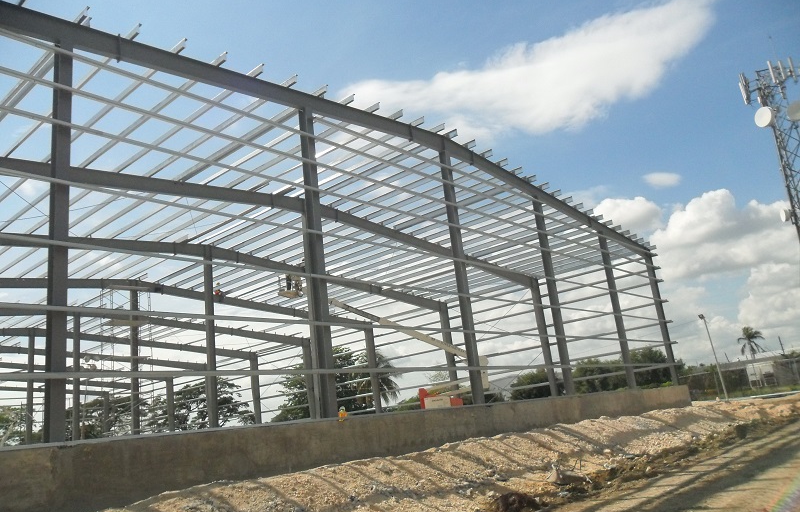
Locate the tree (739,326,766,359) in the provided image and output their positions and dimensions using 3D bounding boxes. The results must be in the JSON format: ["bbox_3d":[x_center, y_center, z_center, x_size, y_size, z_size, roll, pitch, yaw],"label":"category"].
[{"bbox_3d":[64.950,18.730,114.000,5.200,12.000,5.200,-14,-17,27],"label":"tree"}]

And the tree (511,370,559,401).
[{"bbox_3d":[18.590,18.730,85.000,6.600,6.900,6.200,-9,-15,10],"label":"tree"}]

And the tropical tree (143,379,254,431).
[{"bbox_3d":[-39.320,31.440,123.000,20.800,14.300,18.500,-1,-16,-18],"label":"tropical tree"}]

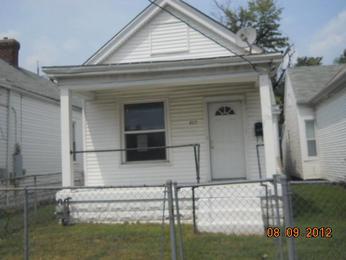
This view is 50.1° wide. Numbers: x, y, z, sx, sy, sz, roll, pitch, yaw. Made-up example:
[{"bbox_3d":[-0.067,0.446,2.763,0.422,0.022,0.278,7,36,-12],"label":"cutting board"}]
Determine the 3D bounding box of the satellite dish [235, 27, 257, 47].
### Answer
[{"bbox_3d":[1.715,-2.149,8.600,0.510,0.510,0.300,-7,-6,39],"label":"satellite dish"}]

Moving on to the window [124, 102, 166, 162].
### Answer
[{"bbox_3d":[-0.758,0.041,9.975,1.110,1.570,0.100,-4,-5,9],"label":"window"}]

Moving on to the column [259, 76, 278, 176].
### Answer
[{"bbox_3d":[2.106,-0.037,8.248,0.200,2.400,0.200,-4,-5,9],"label":"column"}]

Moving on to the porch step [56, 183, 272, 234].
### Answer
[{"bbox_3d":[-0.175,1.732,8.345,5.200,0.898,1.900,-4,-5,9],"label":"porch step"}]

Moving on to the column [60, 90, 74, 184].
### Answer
[{"bbox_3d":[-2.554,0.240,8.980,0.200,2.420,0.200,-4,-5,9],"label":"column"}]

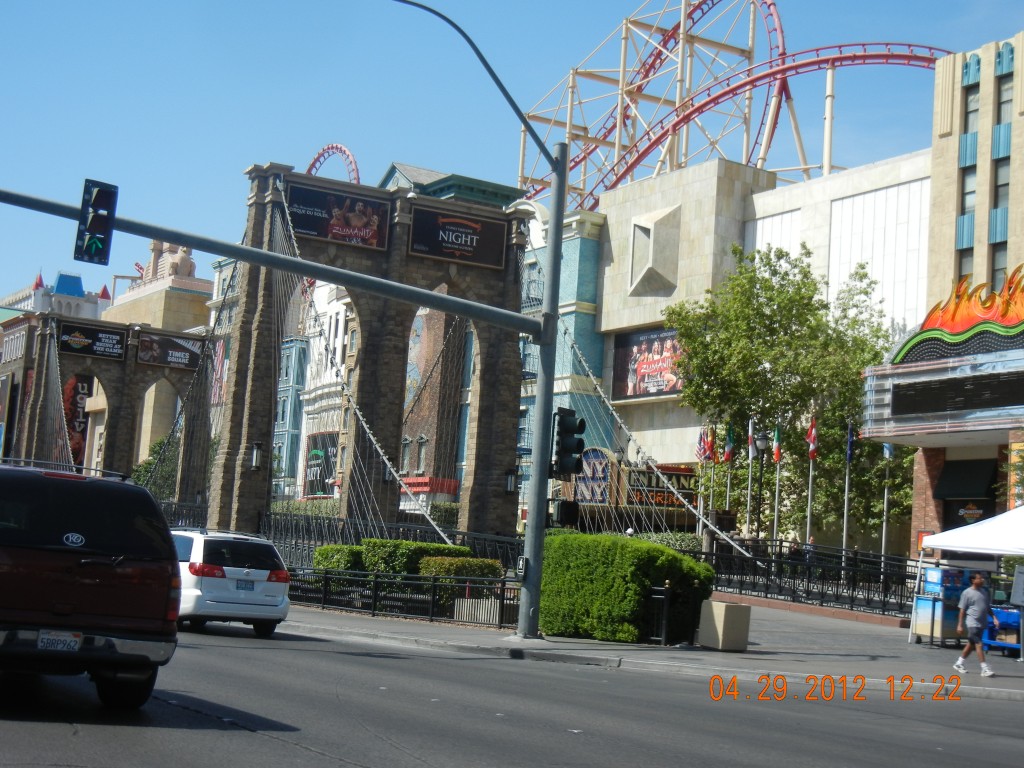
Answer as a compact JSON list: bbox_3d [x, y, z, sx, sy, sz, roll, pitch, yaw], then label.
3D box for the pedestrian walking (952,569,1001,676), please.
[{"bbox_3d":[7.546,3.847,24.983,0.620,1.690,0.550,0,-8,30],"label":"pedestrian walking"}]

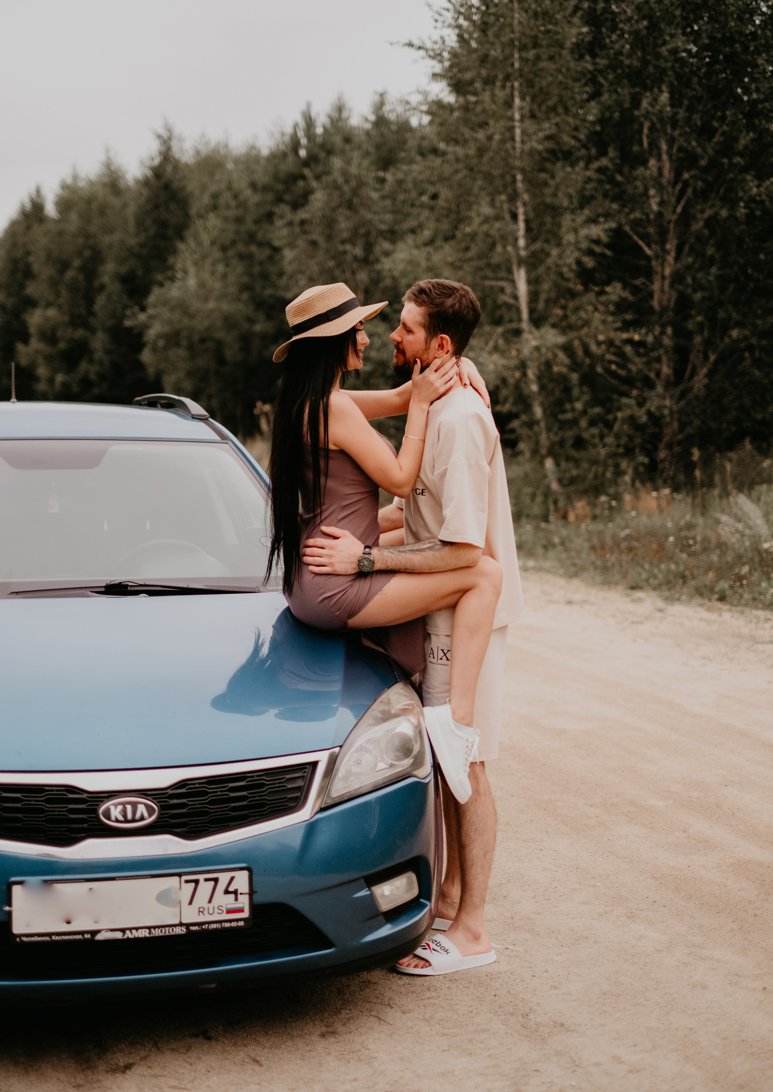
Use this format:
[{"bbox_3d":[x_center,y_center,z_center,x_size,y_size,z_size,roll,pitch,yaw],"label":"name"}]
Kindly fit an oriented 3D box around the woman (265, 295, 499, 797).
[{"bbox_3d":[-0.010,-0.010,4.480,0.620,1.330,0.560,-2,6,-17],"label":"woman"}]

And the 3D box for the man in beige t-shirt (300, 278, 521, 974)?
[{"bbox_3d":[0.055,0.190,4.520,0.600,1.790,0.540,-2,6,-20],"label":"man in beige t-shirt"}]

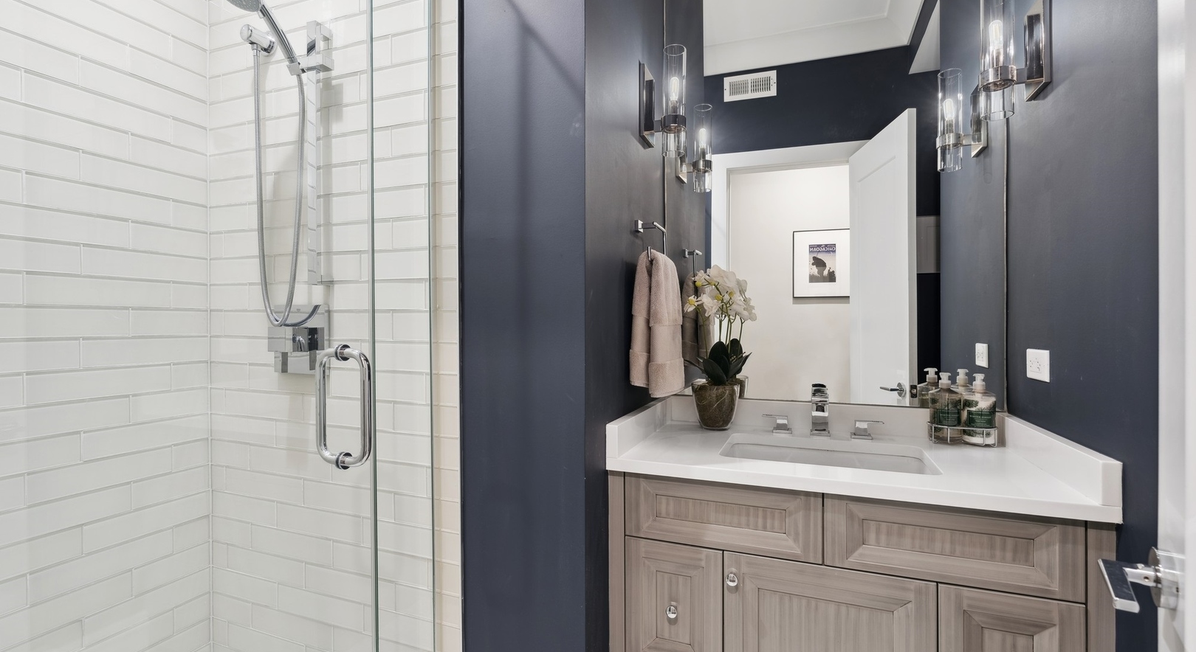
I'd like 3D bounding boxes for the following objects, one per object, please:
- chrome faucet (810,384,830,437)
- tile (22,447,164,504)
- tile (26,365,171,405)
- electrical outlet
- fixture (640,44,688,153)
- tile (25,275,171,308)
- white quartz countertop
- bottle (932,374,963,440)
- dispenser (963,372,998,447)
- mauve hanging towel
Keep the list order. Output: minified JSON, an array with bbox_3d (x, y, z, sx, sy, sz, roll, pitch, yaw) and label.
[{"bbox_3d":[0.619,0.232,1.476,0.050,0.161,0.152,0,0,21],"label":"chrome faucet"},{"bbox_3d":[-1.258,0.378,1.361,0.008,0.075,0.300,0,0,21],"label":"tile"},{"bbox_3d":[-1.259,0.147,1.360,0.008,0.075,0.300,0,0,21],"label":"tile"},{"bbox_3d":[1.030,0.091,1.243,0.008,0.071,0.118,0,0,21],"label":"electrical outlet"},{"bbox_3d":[0.197,-0.647,1.539,0.127,0.307,0.104,0,0,21],"label":"fixture"},{"bbox_3d":[-1.259,-0.083,1.359,0.008,0.075,0.300,0,0,21],"label":"tile"},{"bbox_3d":[0.568,0.289,1.358,0.952,0.105,0.570,0,0,21],"label":"white quartz countertop"},{"bbox_3d":[0.929,0.219,1.419,0.075,0.184,0.066,0,0,32],"label":"bottle"},{"bbox_3d":[1.001,0.219,1.395,0.075,0.184,0.066,0,0,23],"label":"dispenser"},{"bbox_3d":[0.163,-0.018,1.458,0.116,0.400,0.220,0,0,21],"label":"mauve hanging towel"}]

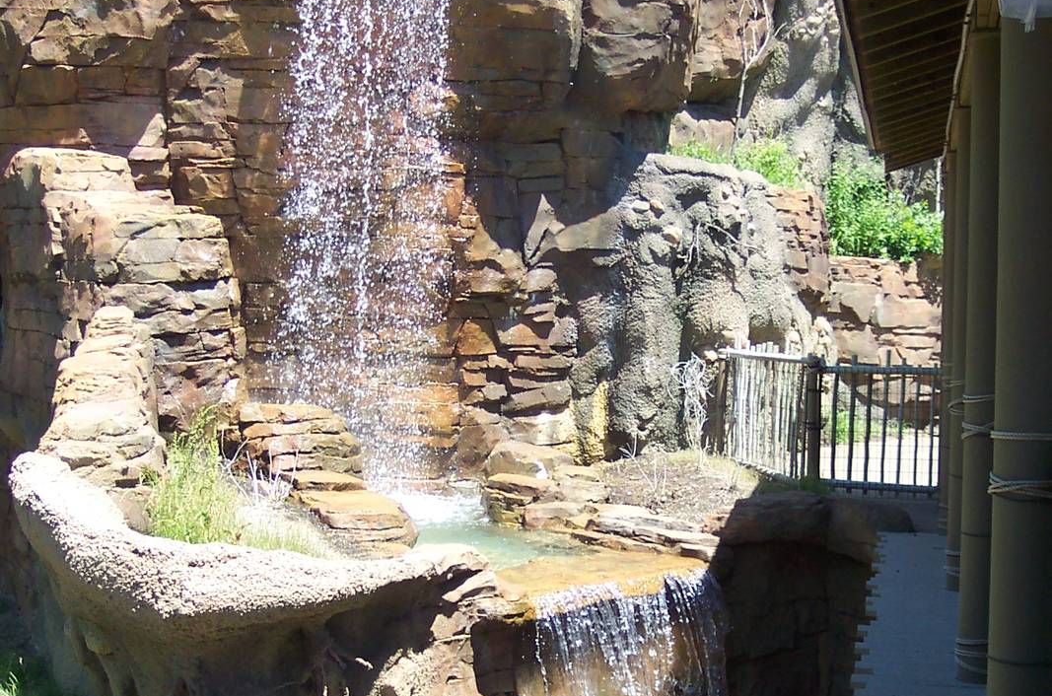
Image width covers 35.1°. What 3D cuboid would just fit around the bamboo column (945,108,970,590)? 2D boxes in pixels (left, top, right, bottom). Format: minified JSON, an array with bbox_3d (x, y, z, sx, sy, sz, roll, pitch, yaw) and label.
[{"bbox_3d":[2.425,0.005,9.130,0.190,2.630,0.190,1,1,13],"label":"bamboo column"}]

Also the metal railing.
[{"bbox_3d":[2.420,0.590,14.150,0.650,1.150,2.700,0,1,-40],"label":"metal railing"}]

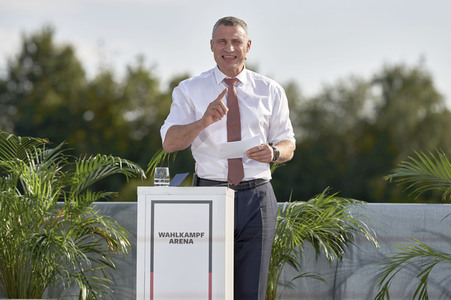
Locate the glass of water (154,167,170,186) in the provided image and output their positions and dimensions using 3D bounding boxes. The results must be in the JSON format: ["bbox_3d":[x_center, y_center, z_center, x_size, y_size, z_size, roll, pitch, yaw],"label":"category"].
[{"bbox_3d":[-0.278,0.124,7.450,0.068,0.093,0.068,0,-5,0],"label":"glass of water"}]

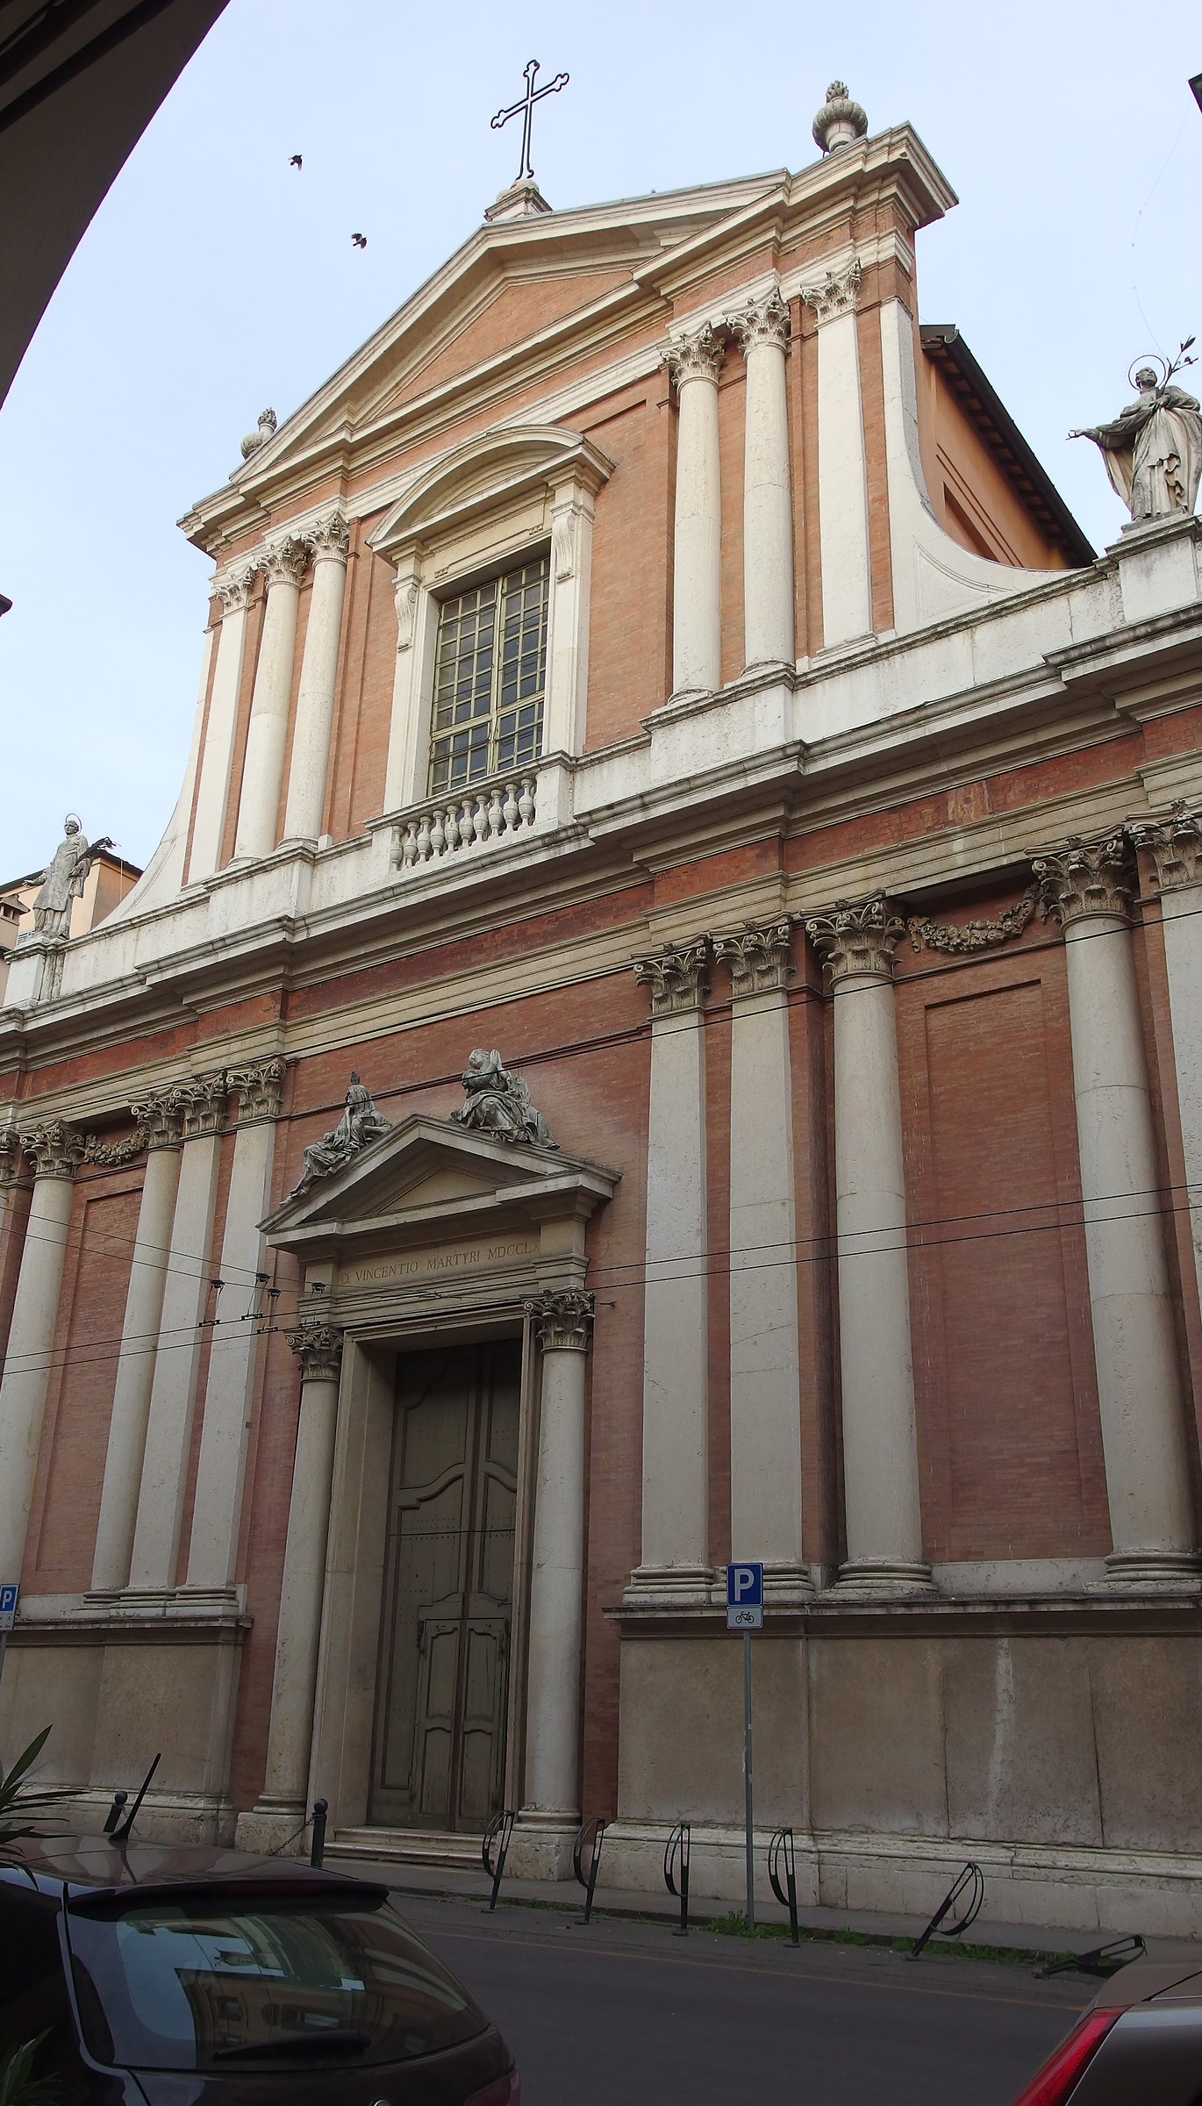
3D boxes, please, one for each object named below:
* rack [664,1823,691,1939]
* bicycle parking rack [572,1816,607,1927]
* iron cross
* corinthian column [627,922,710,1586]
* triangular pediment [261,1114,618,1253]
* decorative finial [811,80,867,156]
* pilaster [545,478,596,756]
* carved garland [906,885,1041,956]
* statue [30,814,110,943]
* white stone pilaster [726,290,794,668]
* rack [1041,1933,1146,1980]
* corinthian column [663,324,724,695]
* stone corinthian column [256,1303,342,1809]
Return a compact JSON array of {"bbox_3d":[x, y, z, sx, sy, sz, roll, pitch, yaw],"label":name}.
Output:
[{"bbox_3d":[0.706,7.768,16.023,0.147,0.956,0.364,-14,-26,33],"label":"rack"},{"bbox_3d":[-0.118,7.495,15.614,0.220,0.880,0.420,-14,-26,33],"label":"bicycle parking rack"},{"bbox_3d":[-1.357,-17.588,32.056,1.860,3.120,0.180,-14,-26,34],"label":"iron cross"},{"bbox_3d":[0.934,2.534,21.516,1.120,8.393,0.406,-14,-26,33],"label":"corinthian column"},{"bbox_3d":[-2.409,1.732,24.026,6.160,1.610,0.770,-14,-26,34],"label":"triangular pediment"},{"bbox_3d":[3.853,-15.061,27.501,0.875,1.771,0.875,1,-22,0],"label":"decorative finial"},{"bbox_3d":[-0.532,-6.759,26.311,0.590,4.820,0.420,-14,-26,34],"label":"pilaster"},{"bbox_3d":[4.287,-1.445,19.507,1.580,0.630,0.290,-14,-26,33],"label":"carved garland"},{"bbox_3d":[-10.607,-3.540,33.721,1.120,2.639,0.875,-14,-26,33],"label":"statue"},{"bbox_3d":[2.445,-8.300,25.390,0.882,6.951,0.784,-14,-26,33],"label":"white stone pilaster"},{"bbox_3d":[3.714,6.781,12.731,0.900,0.180,0.330,-23,9,5],"label":"rack"},{"bbox_3d":[1.355,-7.523,24.279,0.860,6.450,0.800,1,-22,0],"label":"corinthian column"},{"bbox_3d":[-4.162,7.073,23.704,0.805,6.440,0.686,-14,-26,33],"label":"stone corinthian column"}]

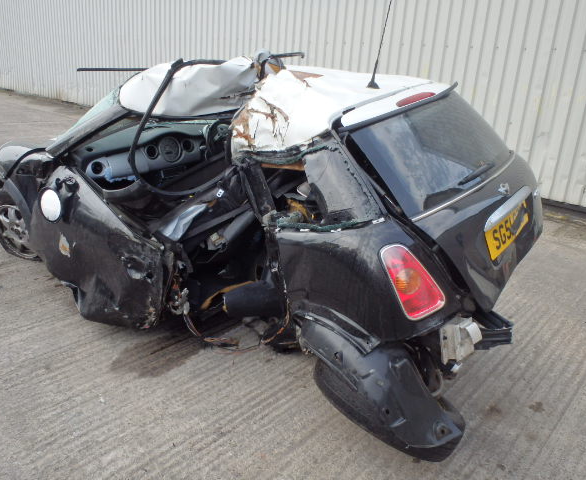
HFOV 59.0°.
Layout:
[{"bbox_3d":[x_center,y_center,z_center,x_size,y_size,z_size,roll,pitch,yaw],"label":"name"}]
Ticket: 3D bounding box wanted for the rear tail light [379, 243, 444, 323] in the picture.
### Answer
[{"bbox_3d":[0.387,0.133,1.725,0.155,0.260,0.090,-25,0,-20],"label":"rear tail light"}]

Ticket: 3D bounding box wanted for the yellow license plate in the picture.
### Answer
[{"bbox_3d":[0.872,-0.051,2.072,0.015,0.111,0.520,-6,14,40],"label":"yellow license plate"}]

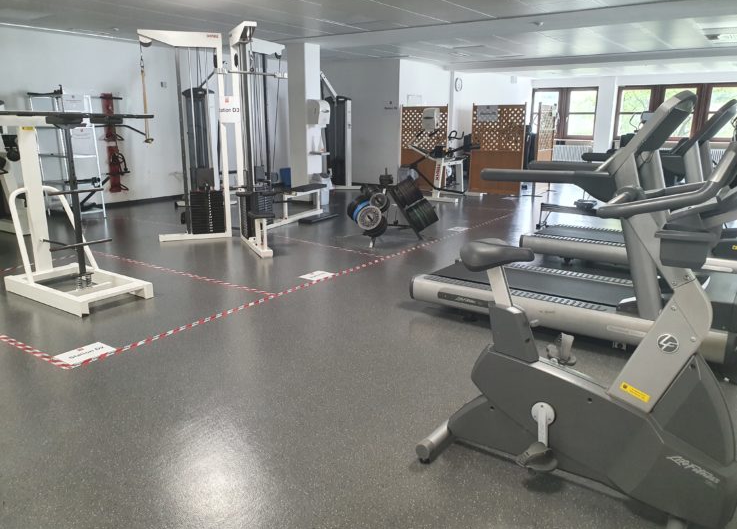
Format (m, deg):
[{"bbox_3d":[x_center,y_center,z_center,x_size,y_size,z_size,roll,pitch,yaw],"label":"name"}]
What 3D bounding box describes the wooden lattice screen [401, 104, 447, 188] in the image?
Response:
[{"bbox_3d":[1.272,-2.605,12.372,1.180,1.880,0.080,10,17,33],"label":"wooden lattice screen"}]

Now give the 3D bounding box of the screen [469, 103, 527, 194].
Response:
[{"bbox_3d":[2.762,-2.467,11.853,1.180,1.880,0.080,10,17,33],"label":"screen"}]

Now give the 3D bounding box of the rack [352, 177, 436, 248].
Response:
[{"bbox_3d":[0.297,-0.723,6.920,1.080,0.860,1.150,-1,14,-5],"label":"rack"}]

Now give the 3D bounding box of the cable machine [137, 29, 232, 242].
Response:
[{"bbox_3d":[-2.204,-1.514,6.752,0.940,2.450,0.420,-5,15,-20],"label":"cable machine"}]

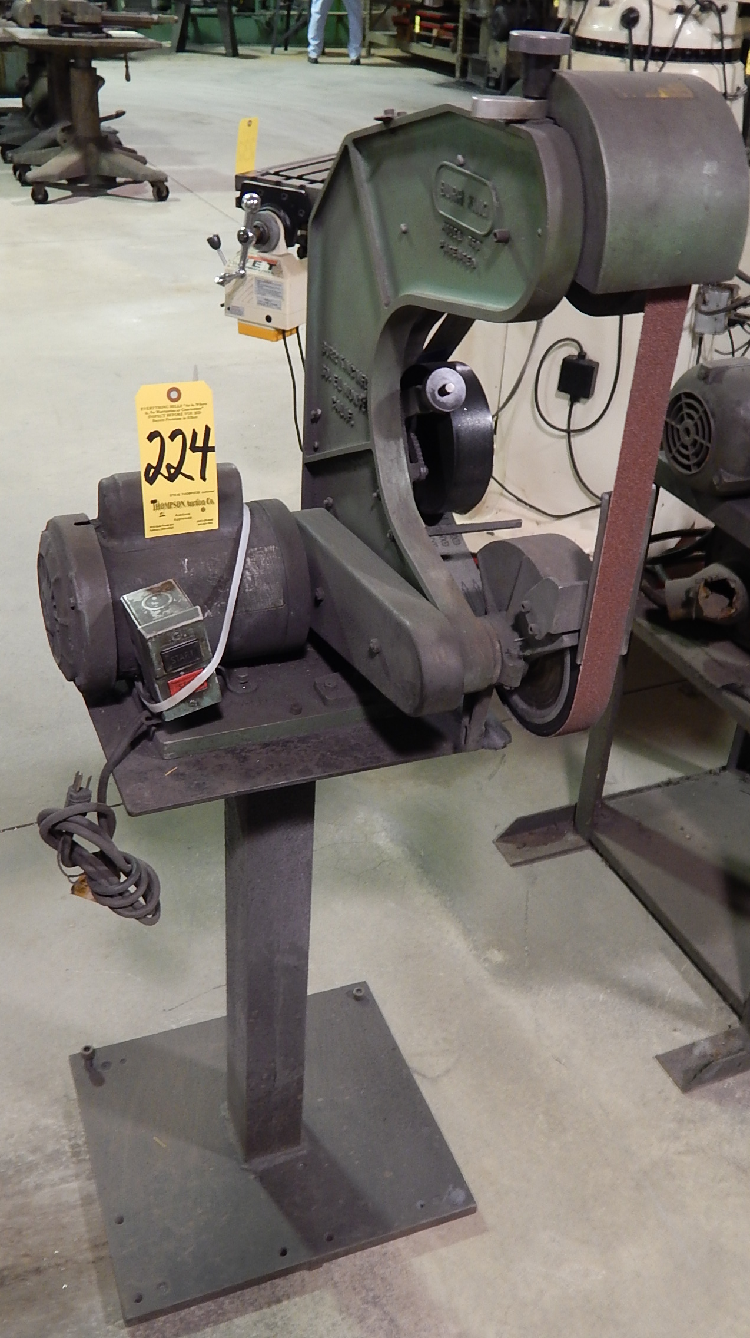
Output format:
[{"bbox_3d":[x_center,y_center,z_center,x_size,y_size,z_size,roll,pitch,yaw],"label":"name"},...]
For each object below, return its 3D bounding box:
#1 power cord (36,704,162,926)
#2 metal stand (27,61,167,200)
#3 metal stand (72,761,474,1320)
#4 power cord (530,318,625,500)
[{"bbox_3d":[-0.272,0.170,1.191,0.120,0.215,0.100,-9,33,-20],"label":"power cord"},{"bbox_3d":[-1.754,-3.310,7.310,0.800,0.770,0.720,-9,33,-20],"label":"metal stand"},{"bbox_3d":[-0.135,0.333,1.488,0.465,0.754,0.414,-9,33,-20],"label":"metal stand"},{"bbox_3d":[0.498,-0.645,2.950,0.250,0.460,0.060,21,35,26],"label":"power cord"}]

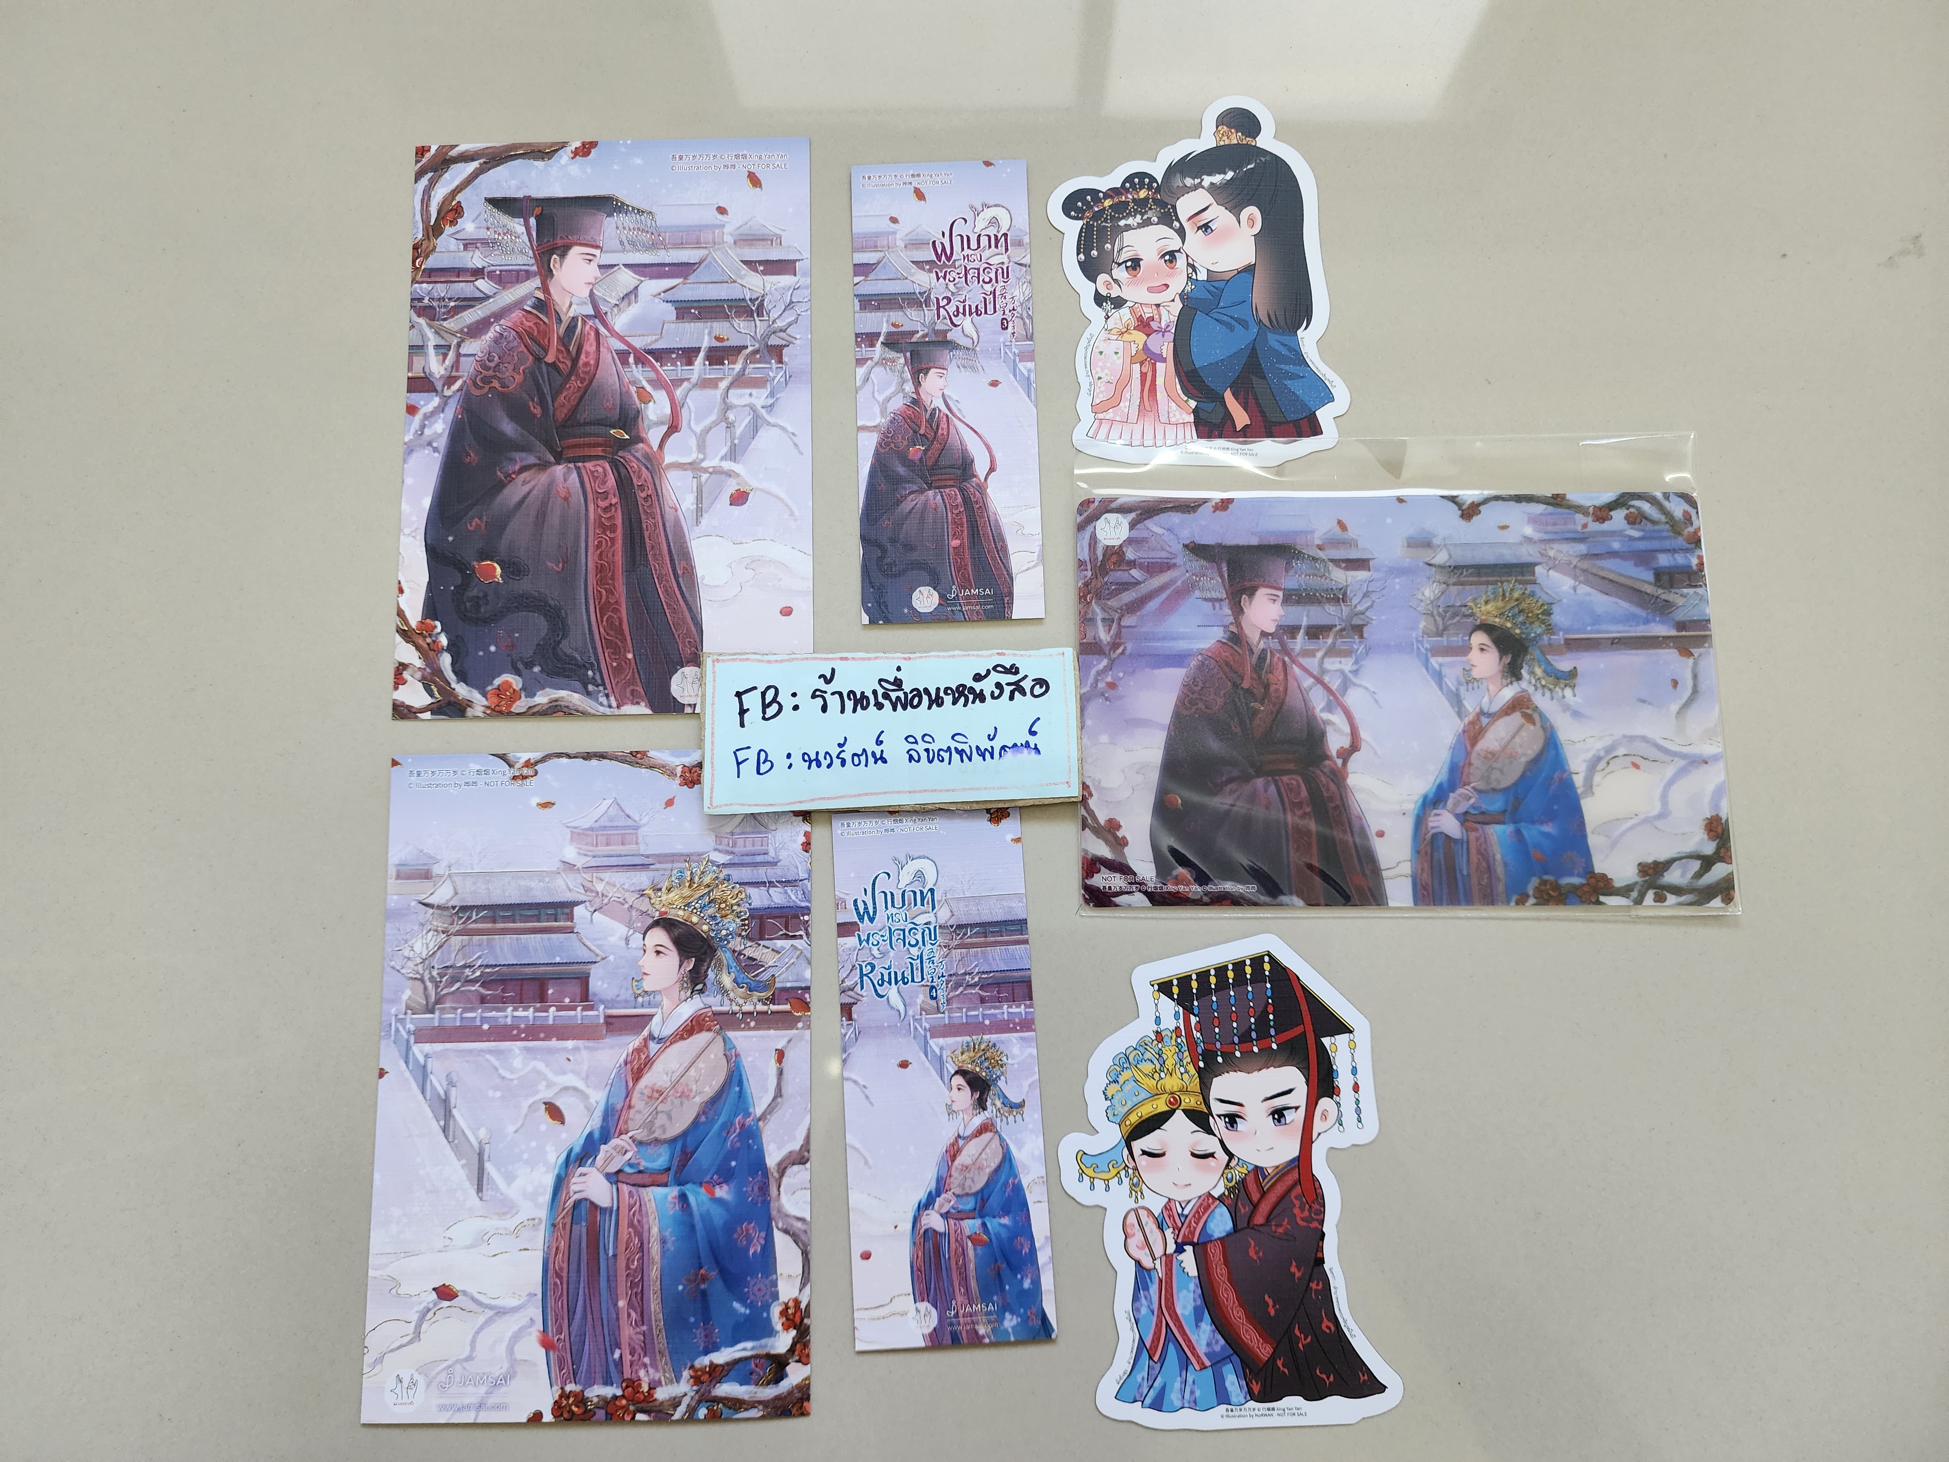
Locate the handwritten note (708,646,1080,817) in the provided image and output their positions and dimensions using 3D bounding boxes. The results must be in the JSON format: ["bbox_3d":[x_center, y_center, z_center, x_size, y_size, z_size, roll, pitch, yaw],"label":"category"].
[{"bbox_3d":[-0.020,-0.001,0.315,0.091,0.005,0.038,-2,82,0],"label":"handwritten note"}]

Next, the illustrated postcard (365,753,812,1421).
[{"bbox_3d":[-0.090,0.081,0.307,0.104,0.002,0.154,-1,82,0],"label":"illustrated postcard"}]

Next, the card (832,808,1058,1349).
[{"bbox_3d":[-0.008,0.080,0.304,0.046,0.002,0.123,-4,82,0],"label":"card"}]

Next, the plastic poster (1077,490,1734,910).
[{"bbox_3d":[0.103,-0.008,0.317,0.156,0.002,0.102,0,82,0],"label":"plastic poster"}]

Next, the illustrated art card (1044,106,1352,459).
[{"bbox_3d":[0.057,-0.117,0.333,0.076,0.002,0.102,-1,82,0],"label":"illustrated art card"}]

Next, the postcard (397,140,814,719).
[{"bbox_3d":[-0.093,-0.079,0.328,0.102,0.002,0.152,-1,82,0],"label":"postcard"}]

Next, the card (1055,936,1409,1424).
[{"bbox_3d":[0.058,0.103,0.300,0.076,0.002,0.110,-2,82,0],"label":"card"}]

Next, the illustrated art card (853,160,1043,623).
[{"bbox_3d":[-0.007,-0.088,0.329,0.046,0.002,0.123,-2,82,0],"label":"illustrated art card"}]

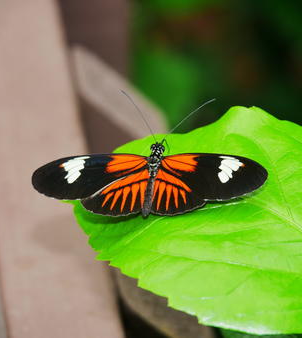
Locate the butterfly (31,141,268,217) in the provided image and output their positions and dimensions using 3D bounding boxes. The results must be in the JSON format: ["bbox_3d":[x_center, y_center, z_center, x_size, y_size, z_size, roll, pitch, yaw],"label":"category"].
[{"bbox_3d":[-0.001,0.003,1.185,0.074,0.012,0.029,-2,49,13],"label":"butterfly"}]

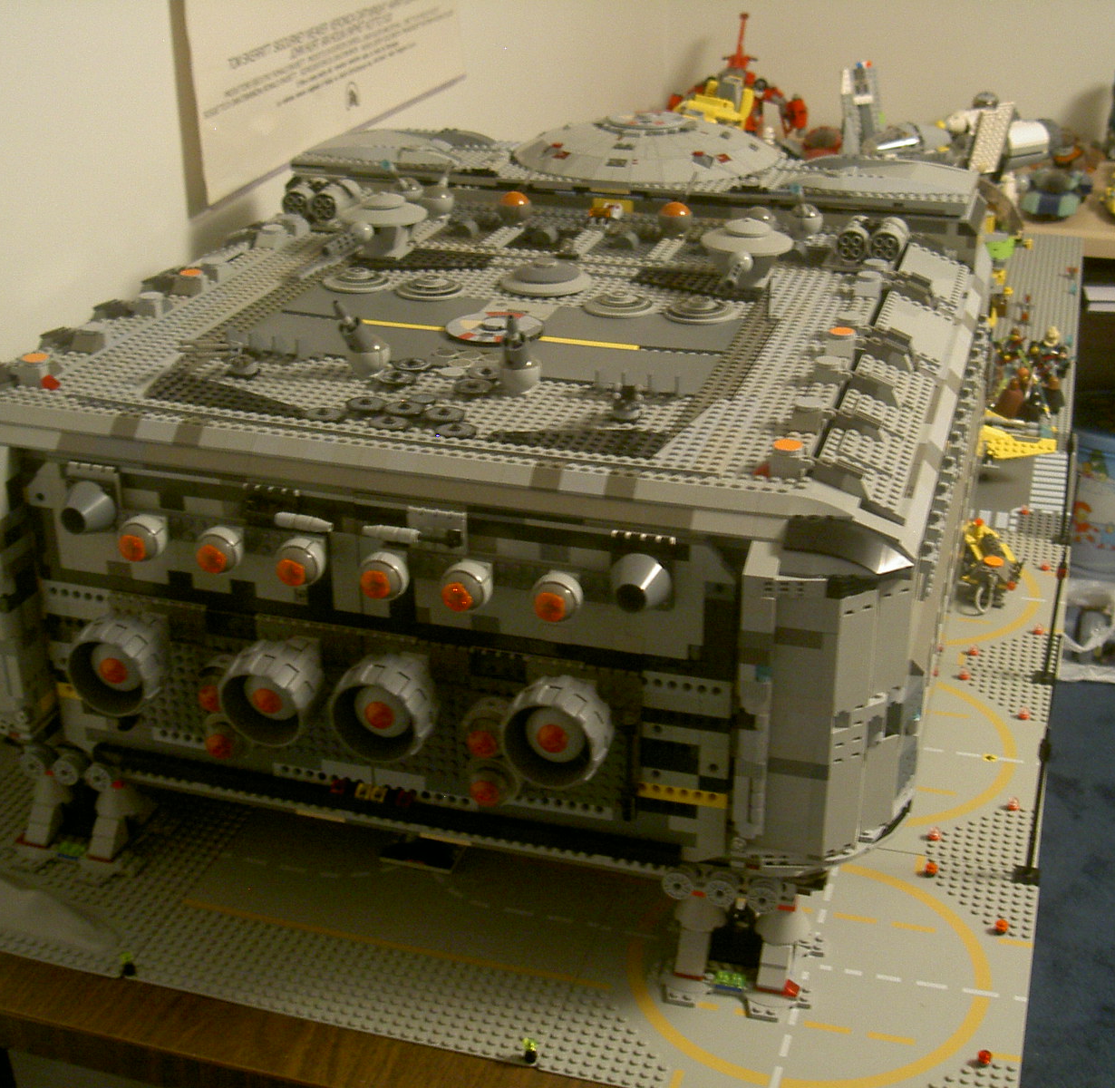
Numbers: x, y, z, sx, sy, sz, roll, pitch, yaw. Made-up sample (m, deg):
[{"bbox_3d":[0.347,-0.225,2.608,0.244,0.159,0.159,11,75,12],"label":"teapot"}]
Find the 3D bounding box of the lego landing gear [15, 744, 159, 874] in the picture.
[{"bbox_3d":[-0.311,0.165,1.072,0.094,0.075,0.084,7,27,16],"label":"lego landing gear"}]

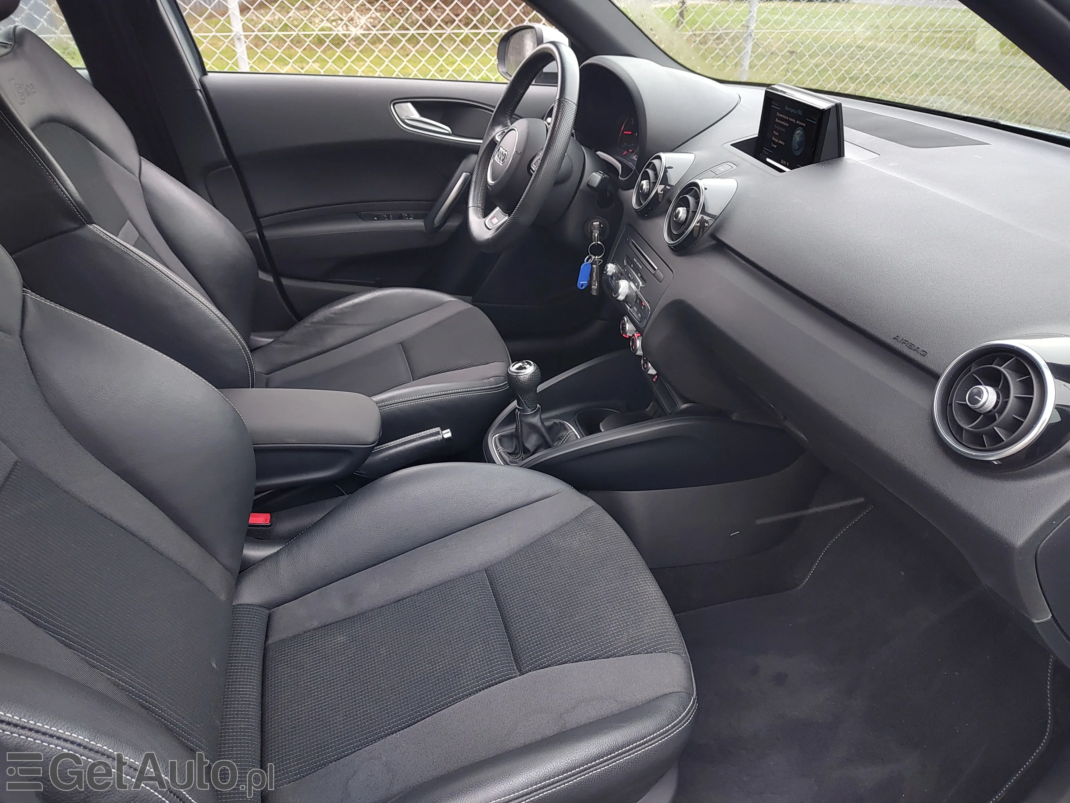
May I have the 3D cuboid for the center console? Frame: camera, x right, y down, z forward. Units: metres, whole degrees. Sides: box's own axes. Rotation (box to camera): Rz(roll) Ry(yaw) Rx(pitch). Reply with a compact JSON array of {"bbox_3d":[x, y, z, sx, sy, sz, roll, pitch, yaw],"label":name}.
[{"bbox_3d":[0.170,0.000,1.139,0.500,0.500,0.270,-9,33,-14],"label":"center console"}]

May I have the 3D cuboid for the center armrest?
[{"bbox_3d":[-0.349,0.043,0.988,0.275,0.100,0.135,-4,32,-17],"label":"center armrest"}]

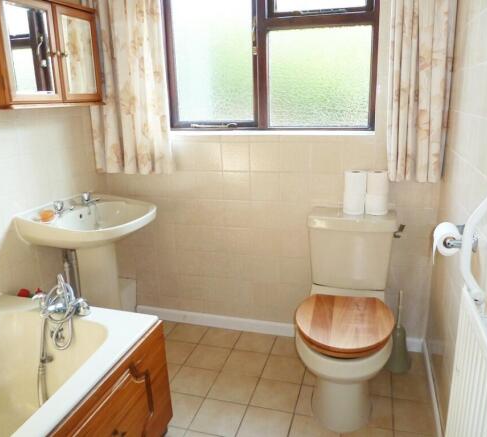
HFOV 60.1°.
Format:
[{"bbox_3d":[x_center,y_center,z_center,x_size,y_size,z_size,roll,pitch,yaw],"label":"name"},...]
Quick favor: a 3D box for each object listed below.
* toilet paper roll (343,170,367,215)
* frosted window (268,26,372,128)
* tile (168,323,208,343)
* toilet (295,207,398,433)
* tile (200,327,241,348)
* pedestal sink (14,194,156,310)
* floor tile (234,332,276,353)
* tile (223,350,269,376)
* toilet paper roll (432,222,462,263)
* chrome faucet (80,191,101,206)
[{"bbox_3d":[0.527,-0.125,1.972,0.104,0.197,0.104,3,17,16],"label":"toilet paper roll"},{"bbox_3d":[0.365,-0.677,2.063,0.497,0.464,0.040,3,17,16],"label":"frosted window"},{"bbox_3d":[-0.320,0.661,2.418,0.200,0.010,0.188,3,17,16],"label":"tile"},{"bbox_3d":[0.449,0.413,1.829,0.395,0.760,0.715,3,17,16],"label":"toilet"},{"bbox_3d":[-0.128,0.669,2.363,0.200,0.010,0.188,3,17,16],"label":"tile"},{"bbox_3d":[-0.675,0.347,2.050,0.500,0.825,0.540,3,17,16],"label":"pedestal sink"},{"bbox_3d":[0.068,0.683,2.328,0.197,0.010,0.190,3,17,16],"label":"floor tile"},{"bbox_3d":[0.010,0.732,2.130,0.200,0.010,0.199,3,17,16],"label":"tile"},{"bbox_3d":[0.691,0.073,1.438,0.090,0.090,0.102,3,17,16],"label":"toilet paper roll"},{"bbox_3d":[-0.780,-0.104,2.159,0.095,0.070,0.046,3,17,16],"label":"chrome faucet"}]

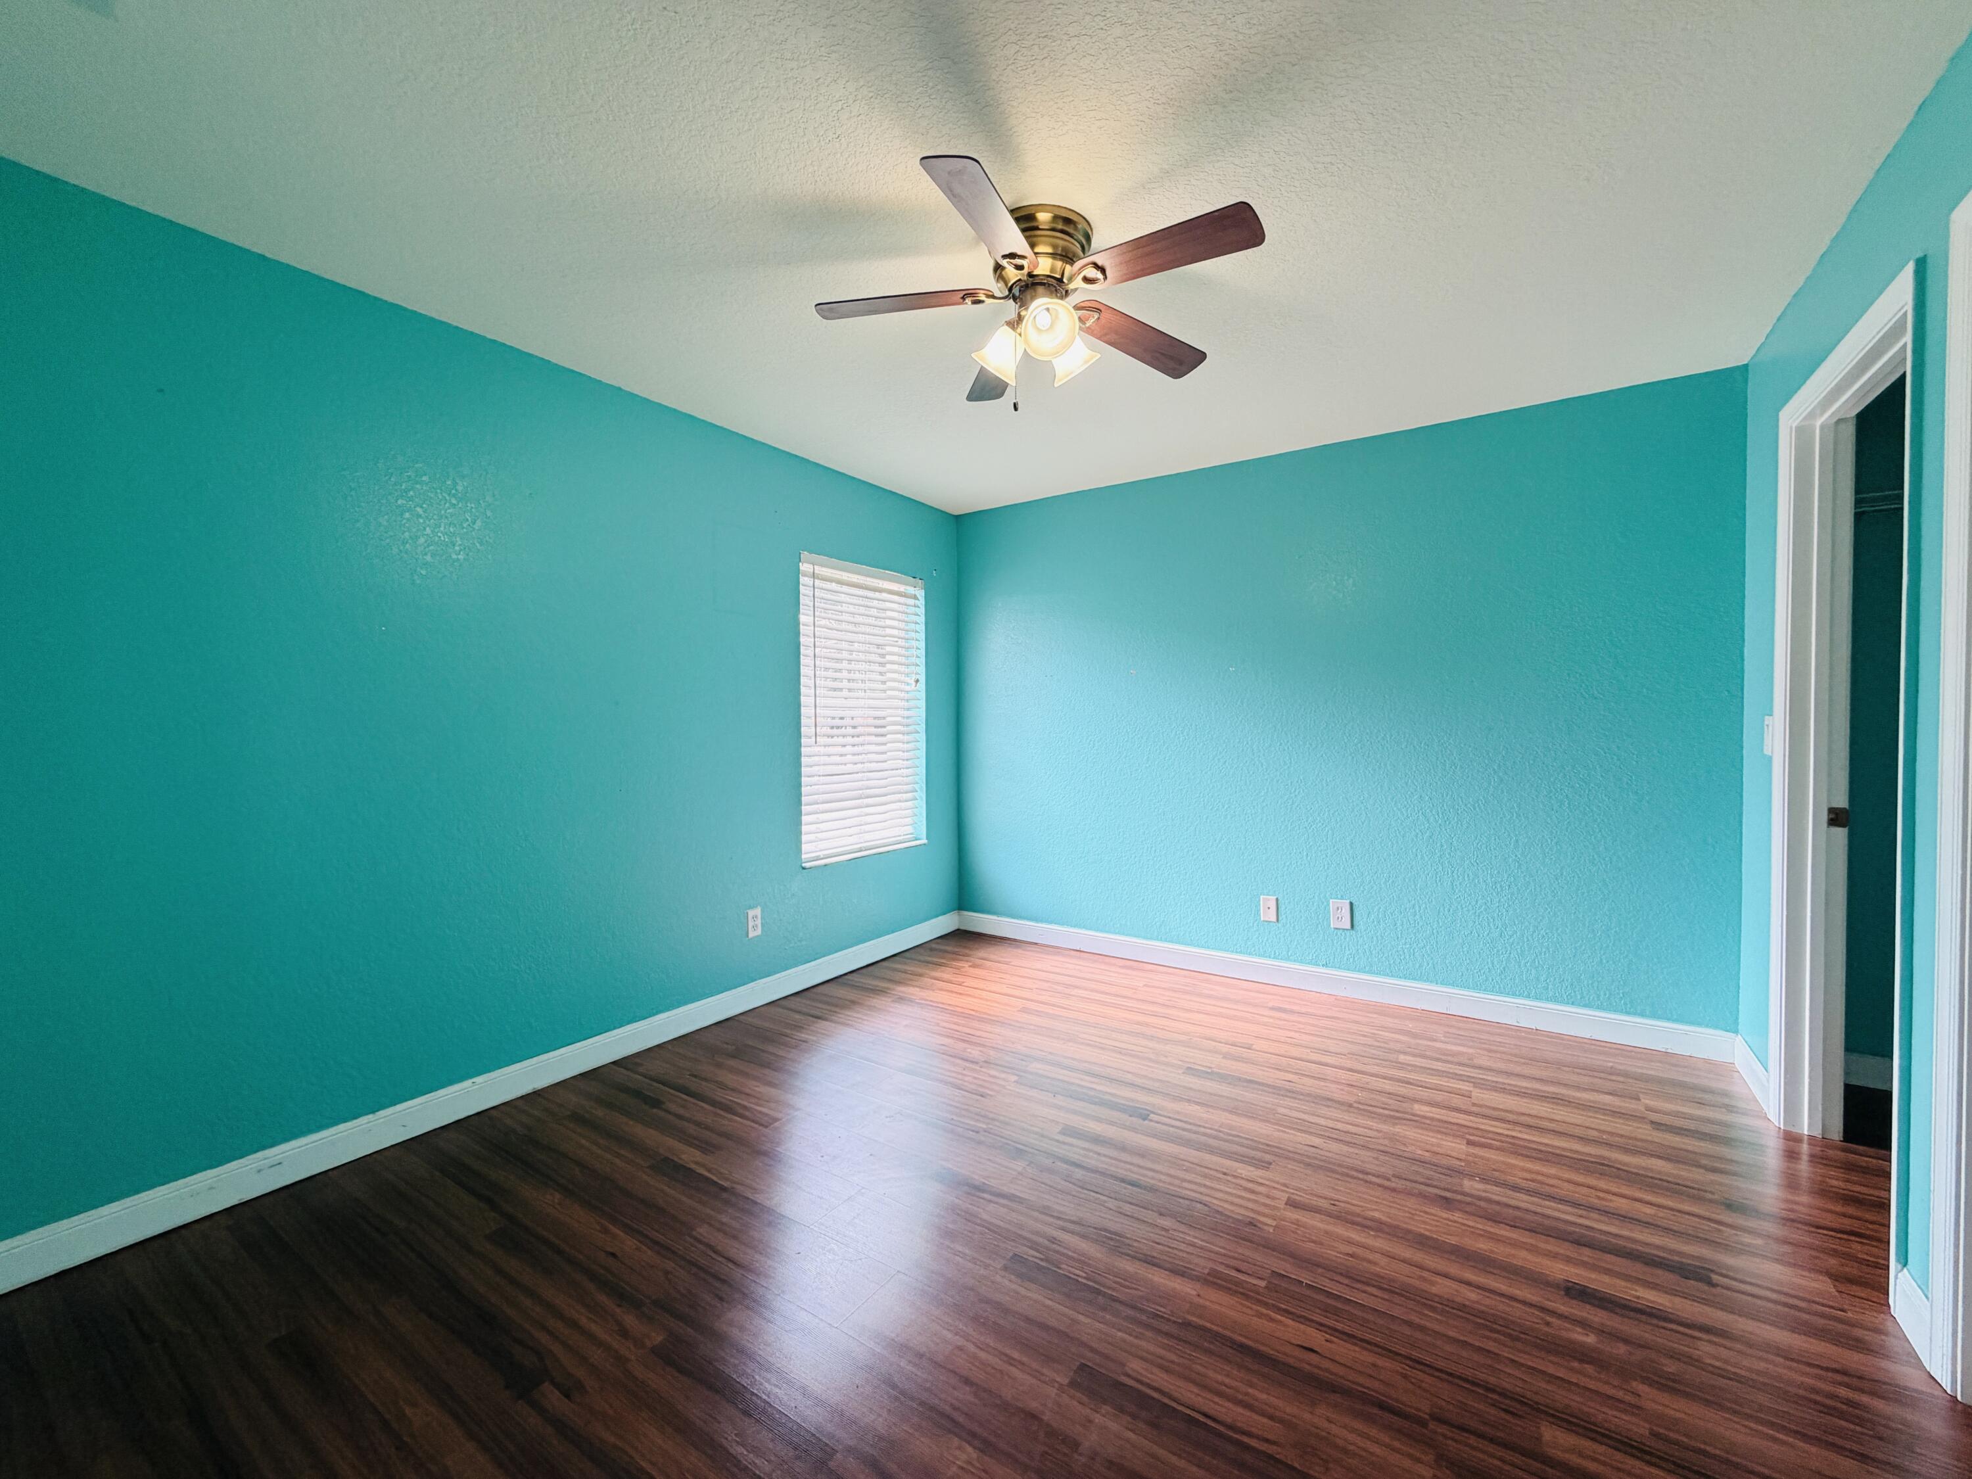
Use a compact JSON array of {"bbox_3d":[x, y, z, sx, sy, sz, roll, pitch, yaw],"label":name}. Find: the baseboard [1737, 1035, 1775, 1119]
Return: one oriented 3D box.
[{"bbox_3d":[2.505,1.100,2.612,0.018,0.112,0.474,1,2,34],"label":"baseboard"}]

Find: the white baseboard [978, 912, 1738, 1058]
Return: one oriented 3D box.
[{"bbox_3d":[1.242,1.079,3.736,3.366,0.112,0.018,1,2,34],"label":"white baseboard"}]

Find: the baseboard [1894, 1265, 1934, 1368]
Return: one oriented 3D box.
[{"bbox_3d":[1.792,1.128,1.541,0.018,0.112,0.171,1,2,34],"label":"baseboard"}]

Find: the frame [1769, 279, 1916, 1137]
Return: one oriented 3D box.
[{"bbox_3d":[2.159,0.108,1.955,0.145,2.128,0.969,1,2,34],"label":"frame"}]

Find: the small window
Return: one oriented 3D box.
[{"bbox_3d":[-0.618,-0.156,4.031,0.075,1.420,0.895,1,2,34],"label":"small window"}]

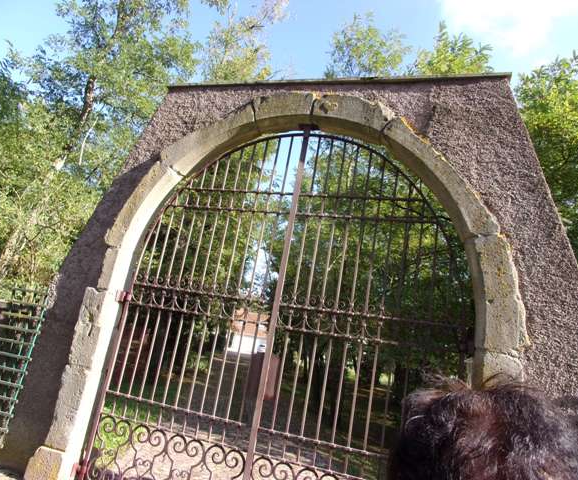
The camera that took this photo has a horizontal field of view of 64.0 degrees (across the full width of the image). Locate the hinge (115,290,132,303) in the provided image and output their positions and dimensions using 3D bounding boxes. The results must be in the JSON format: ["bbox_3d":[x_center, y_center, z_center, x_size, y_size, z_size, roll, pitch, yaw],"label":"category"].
[{"bbox_3d":[-1.736,0.593,4.849,0.125,0.100,0.065,5,-15,19],"label":"hinge"}]

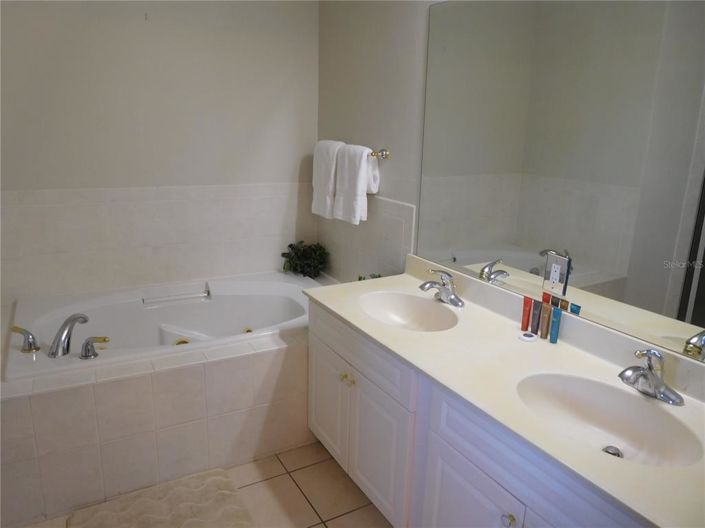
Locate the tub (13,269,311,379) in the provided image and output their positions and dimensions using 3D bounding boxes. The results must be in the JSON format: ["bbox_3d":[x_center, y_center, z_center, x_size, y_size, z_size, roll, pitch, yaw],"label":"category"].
[{"bbox_3d":[-0.854,0.454,2.772,1.630,0.485,0.980,-6,16,-28],"label":"tub"}]

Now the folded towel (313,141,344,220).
[{"bbox_3d":[-0.115,-0.508,3.077,0.136,0.441,0.301,-6,16,-28],"label":"folded towel"}]

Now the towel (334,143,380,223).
[{"bbox_3d":[0.022,-0.445,2.830,0.136,0.417,0.291,-6,16,-28],"label":"towel"}]

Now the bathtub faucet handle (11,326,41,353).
[{"bbox_3d":[-1.361,0.311,2.106,0.121,0.097,0.064,3,14,8],"label":"bathtub faucet handle"}]

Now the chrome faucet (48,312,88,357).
[{"bbox_3d":[-1.184,0.290,2.138,0.063,0.133,0.208,4,14,10],"label":"chrome faucet"}]

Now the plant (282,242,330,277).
[{"bbox_3d":[-0.309,-0.029,3.351,0.262,0.228,0.257,-6,16,-28],"label":"plant"}]

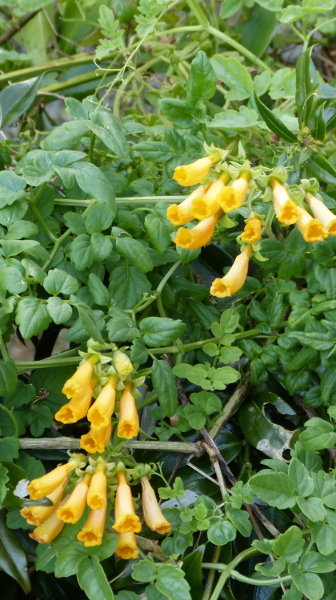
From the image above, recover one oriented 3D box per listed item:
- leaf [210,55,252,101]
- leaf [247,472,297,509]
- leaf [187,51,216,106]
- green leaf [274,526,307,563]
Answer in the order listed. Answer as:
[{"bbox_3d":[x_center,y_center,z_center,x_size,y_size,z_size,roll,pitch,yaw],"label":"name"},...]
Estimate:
[{"bbox_3d":[0.032,-0.112,2.185,0.017,0.008,0.030,-38,65,-13],"label":"leaf"},{"bbox_3d":[0.062,0.112,2.570,0.029,0.008,0.021,17,63,16],"label":"leaf"},{"bbox_3d":[0.018,-0.116,2.280,0.015,0.031,0.006,0,-3,-6],"label":"leaf"},{"bbox_3d":[0.072,0.145,2.570,0.018,0.024,0.008,17,-21,13],"label":"green leaf"}]

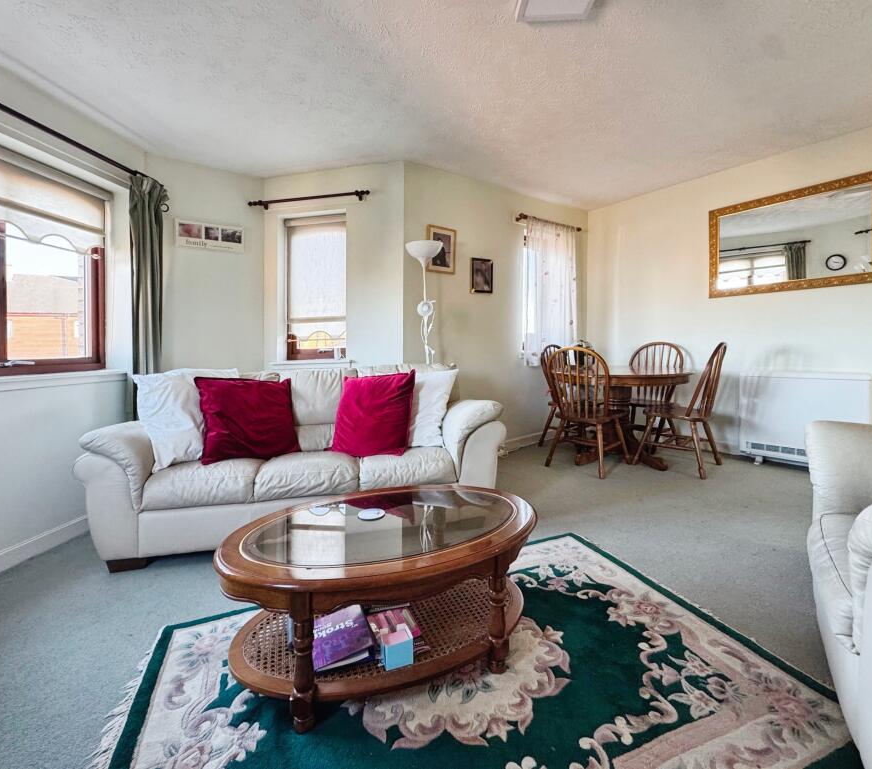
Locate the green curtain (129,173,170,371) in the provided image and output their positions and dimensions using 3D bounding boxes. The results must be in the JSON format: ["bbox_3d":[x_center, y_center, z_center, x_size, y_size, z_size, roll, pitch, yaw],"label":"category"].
[{"bbox_3d":[-1.885,-0.308,2.740,0.140,2.080,0.270,0,3,16],"label":"green curtain"}]

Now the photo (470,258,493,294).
[{"bbox_3d":[0.392,-0.924,3.549,0.257,0.293,0.025,-3,4,-37],"label":"photo"}]

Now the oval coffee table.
[{"bbox_3d":[-0.165,0.672,1.405,1.055,0.415,0.700,-2,3,-16],"label":"oval coffee table"}]

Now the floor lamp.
[{"bbox_3d":[-0.078,-0.141,3.020,0.280,1.750,0.280,-1,3,0],"label":"floor lamp"}]

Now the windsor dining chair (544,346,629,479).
[{"bbox_3d":[1.215,0.172,3.320,0.550,0.960,0.490,-4,4,-42],"label":"windsor dining chair"}]

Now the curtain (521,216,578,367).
[{"bbox_3d":[1.095,-0.873,4.013,0.800,1.330,0.100,-3,4,-37],"label":"curtain"}]

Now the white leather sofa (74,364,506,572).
[{"bbox_3d":[-0.736,0.362,2.532,2.080,0.880,0.870,-2,3,-10],"label":"white leather sofa"}]

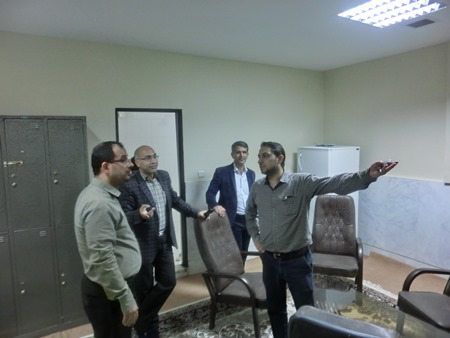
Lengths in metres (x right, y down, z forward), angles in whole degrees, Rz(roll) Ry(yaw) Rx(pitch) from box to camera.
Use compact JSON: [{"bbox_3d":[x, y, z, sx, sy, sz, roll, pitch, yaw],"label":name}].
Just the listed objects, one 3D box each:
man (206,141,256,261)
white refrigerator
[{"bbox_3d":[0.075,0.583,3.250,0.560,1.720,0.420,-3,6,-20],"label":"man"},{"bbox_3d":[1.524,0.480,4.654,0.650,1.590,0.600,-4,7,-30],"label":"white refrigerator"}]

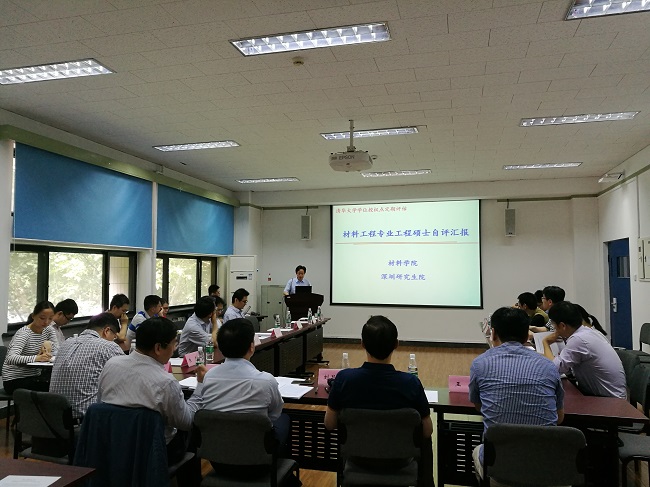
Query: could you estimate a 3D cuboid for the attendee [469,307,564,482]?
[{"bbox_3d":[0.950,0.985,2.592,0.480,1.310,0.720,-1,-4,11],"label":"attendee"}]

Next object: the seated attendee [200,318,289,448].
[{"bbox_3d":[-0.408,0.988,2.726,0.520,1.220,0.720,-1,-4,17],"label":"seated attendee"}]

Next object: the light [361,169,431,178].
[{"bbox_3d":[1.257,-1.237,8.924,1.200,0.080,0.300,-1,-4,14],"label":"light"}]

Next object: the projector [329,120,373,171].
[{"bbox_3d":[0.318,-1.158,5.902,0.475,0.540,0.345,-1,-3,14],"label":"projector"}]

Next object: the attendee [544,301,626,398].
[{"bbox_3d":[1.714,1.032,3.284,0.700,1.300,0.500,-3,-4,38],"label":"attendee"}]

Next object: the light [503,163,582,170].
[{"bbox_3d":[3.566,-1.274,8.350,1.200,0.080,0.300,-1,-4,14],"label":"light"}]

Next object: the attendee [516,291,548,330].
[{"bbox_3d":[1.954,1.093,4.720,0.750,1.230,0.500,-2,-4,25],"label":"attendee"}]

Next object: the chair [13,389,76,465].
[{"bbox_3d":[-1.486,1.262,3.080,0.510,0.820,0.560,-1,-4,22],"label":"chair"}]

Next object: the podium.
[{"bbox_3d":[-0.348,1.411,8.670,0.640,1.090,0.460,-1,-3,6],"label":"podium"}]

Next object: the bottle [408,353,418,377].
[{"bbox_3d":[0.504,0.746,2.905,0.064,0.220,0.064,-1,-3,14],"label":"bottle"}]

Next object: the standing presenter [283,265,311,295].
[{"bbox_3d":[-0.498,1.224,9.250,0.520,1.650,0.400,0,-4,6],"label":"standing presenter"}]

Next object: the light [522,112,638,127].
[{"bbox_3d":[2.888,-1.430,5.798,1.200,0.080,0.300,-1,-4,14],"label":"light"}]

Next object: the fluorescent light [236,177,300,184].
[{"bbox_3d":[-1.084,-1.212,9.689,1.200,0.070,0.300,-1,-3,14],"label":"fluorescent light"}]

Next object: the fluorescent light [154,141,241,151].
[{"bbox_3d":[-1.766,-1.352,7.012,1.200,0.080,0.300,-1,-4,14],"label":"fluorescent light"}]

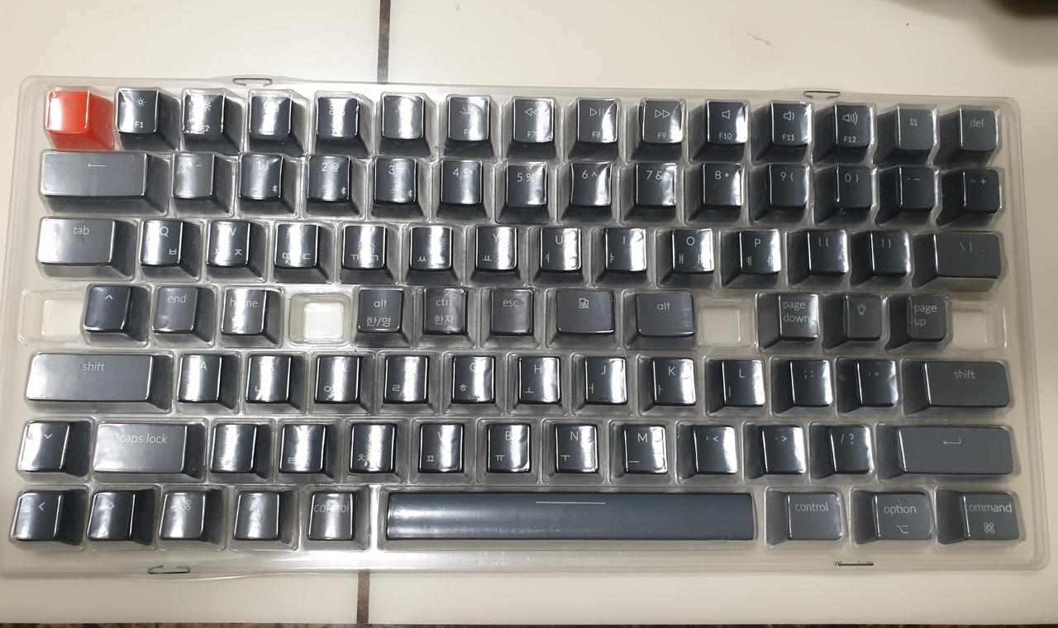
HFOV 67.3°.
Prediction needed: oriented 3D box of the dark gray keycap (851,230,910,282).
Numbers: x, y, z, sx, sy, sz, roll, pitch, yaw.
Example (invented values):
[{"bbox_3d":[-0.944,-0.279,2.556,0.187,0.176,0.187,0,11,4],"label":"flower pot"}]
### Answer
[{"bbox_3d":[0.120,-0.019,0.268,0.018,0.009,0.018,1,81,-3],"label":"dark gray keycap"}]

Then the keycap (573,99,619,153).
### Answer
[{"bbox_3d":[0.022,-0.062,0.264,0.018,0.011,0.018,1,82,-3],"label":"keycap"}]

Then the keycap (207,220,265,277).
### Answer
[{"bbox_3d":[-0.096,-0.021,0.258,0.018,0.010,0.018,1,82,-3],"label":"keycap"}]

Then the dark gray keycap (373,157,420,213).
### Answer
[{"bbox_3d":[-0.044,-0.041,0.262,0.018,0.011,0.018,1,82,-3],"label":"dark gray keycap"}]

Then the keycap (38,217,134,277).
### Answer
[{"bbox_3d":[-0.143,-0.022,0.255,0.028,0.009,0.018,1,81,-3],"label":"keycap"}]

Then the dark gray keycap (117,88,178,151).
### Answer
[{"bbox_3d":[-0.126,-0.064,0.262,0.018,0.011,0.018,0,81,-3],"label":"dark gray keycap"}]

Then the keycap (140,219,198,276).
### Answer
[{"bbox_3d":[-0.117,-0.021,0.256,0.018,0.009,0.018,1,82,-3],"label":"keycap"}]

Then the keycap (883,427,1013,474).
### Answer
[{"bbox_3d":[0.137,0.045,0.259,0.042,0.009,0.018,1,81,-3],"label":"keycap"}]

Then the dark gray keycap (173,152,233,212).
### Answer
[{"bbox_3d":[-0.107,-0.043,0.256,0.018,0.011,0.018,1,82,-3],"label":"dark gray keycap"}]

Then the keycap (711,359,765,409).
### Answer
[{"bbox_3d":[0.069,0.024,0.259,0.018,0.009,0.018,1,82,-3],"label":"keycap"}]

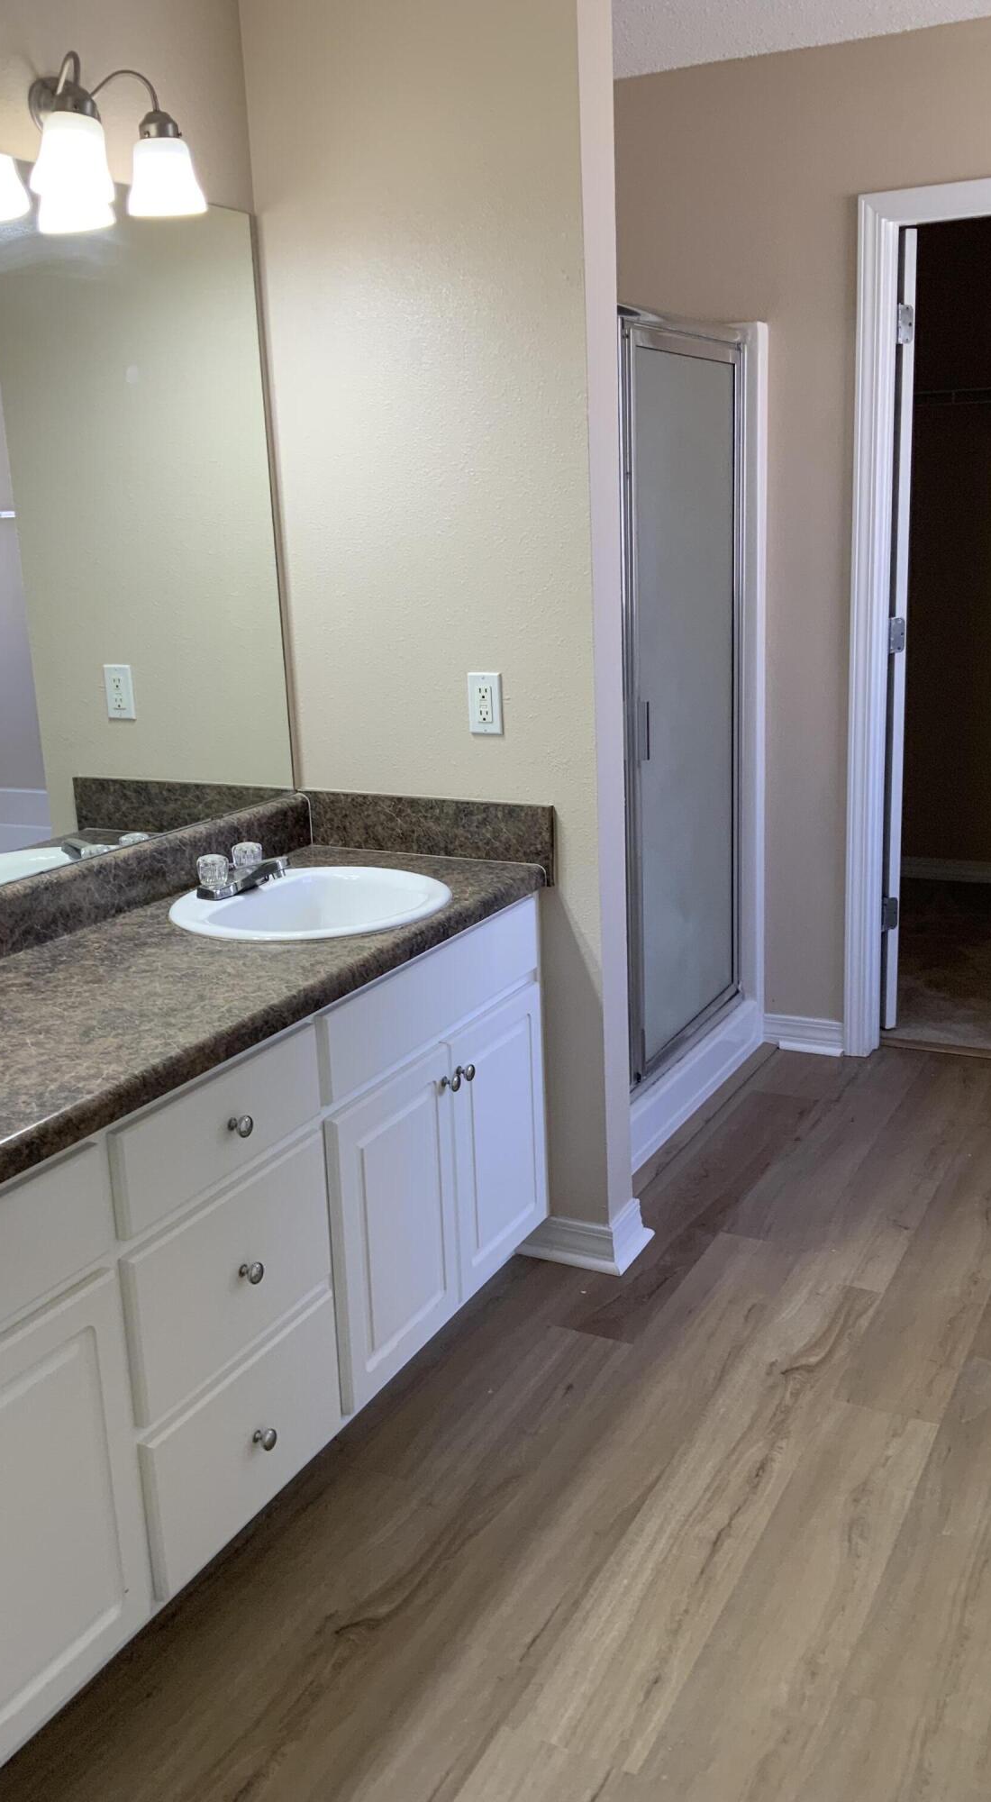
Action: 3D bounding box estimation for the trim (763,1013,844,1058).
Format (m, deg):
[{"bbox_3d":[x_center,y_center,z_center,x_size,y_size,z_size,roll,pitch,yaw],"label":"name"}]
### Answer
[{"bbox_3d":[0.828,0.359,4.077,0.220,0.084,0.037,6,17,27],"label":"trim"}]

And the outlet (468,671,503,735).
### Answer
[{"bbox_3d":[-0.016,-0.364,2.798,0.071,0.115,0.010,6,17,27],"label":"outlet"}]

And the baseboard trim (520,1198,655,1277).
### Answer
[{"bbox_3d":[0.182,0.657,3.060,0.229,0.086,0.182,6,17,27],"label":"baseboard trim"}]

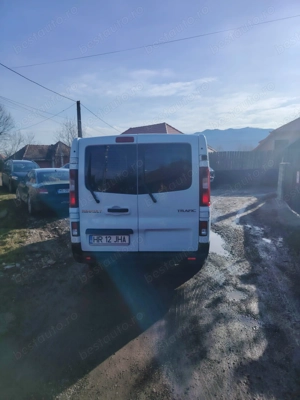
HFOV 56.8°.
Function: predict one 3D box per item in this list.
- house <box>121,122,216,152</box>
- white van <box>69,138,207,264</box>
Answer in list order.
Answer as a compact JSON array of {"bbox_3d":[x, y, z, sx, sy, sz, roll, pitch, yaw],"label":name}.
[{"bbox_3d":[-0.339,-5.771,32.756,8.000,5.827,13.000,-8,10,-42],"label":"house"},{"bbox_3d":[0.013,-0.229,6.129,1.956,1.970,5.080,0,8,4],"label":"white van"}]

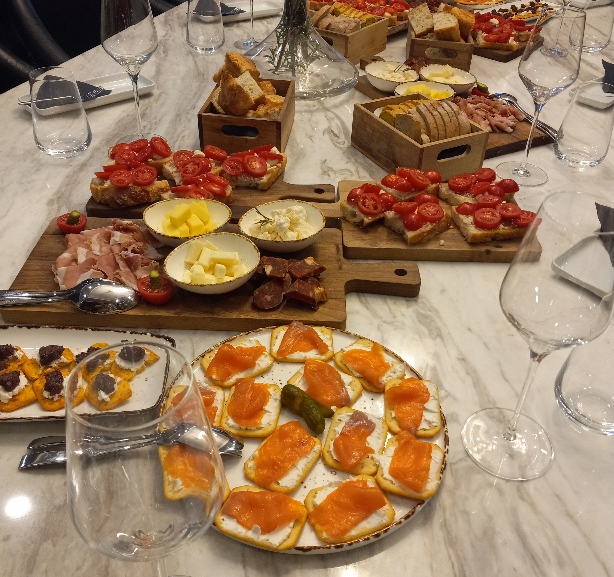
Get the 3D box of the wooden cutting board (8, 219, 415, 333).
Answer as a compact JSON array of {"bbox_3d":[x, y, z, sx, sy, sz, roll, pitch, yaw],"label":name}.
[{"bbox_3d":[-0.093,-0.021,0.757,0.456,0.016,0.185,2,38,-2],"label":"wooden cutting board"}]

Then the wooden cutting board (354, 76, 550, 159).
[{"bbox_3d":[0.233,-0.359,1.234,0.222,0.018,0.449,-16,42,-23],"label":"wooden cutting board"}]

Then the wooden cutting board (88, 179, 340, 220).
[{"bbox_3d":[-0.124,-0.140,0.908,0.327,0.016,0.167,4,38,0],"label":"wooden cutting board"}]

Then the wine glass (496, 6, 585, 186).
[{"bbox_3d":[0.352,-0.284,0.957,0.084,0.247,0.084,3,38,0],"label":"wine glass"}]

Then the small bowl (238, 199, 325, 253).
[{"bbox_3d":[-0.030,-0.074,0.791,0.104,0.034,0.104,2,38,-2],"label":"small bowl"}]

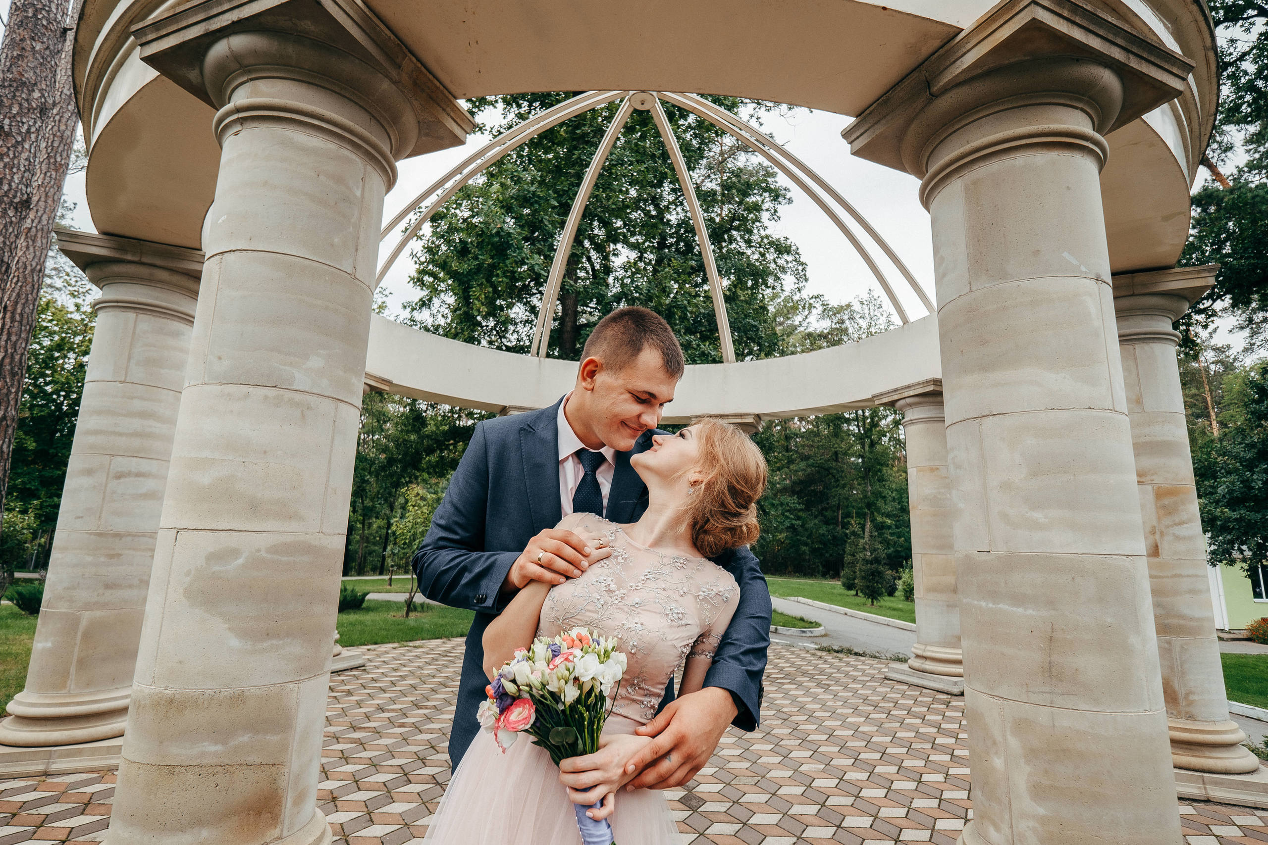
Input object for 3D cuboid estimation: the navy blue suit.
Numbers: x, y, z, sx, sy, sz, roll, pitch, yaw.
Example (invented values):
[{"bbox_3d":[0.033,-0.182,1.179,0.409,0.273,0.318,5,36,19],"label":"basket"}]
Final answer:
[{"bbox_3d":[-0.085,0.733,1.000,0.610,1.520,0.440,3,-11,-7],"label":"navy blue suit"}]

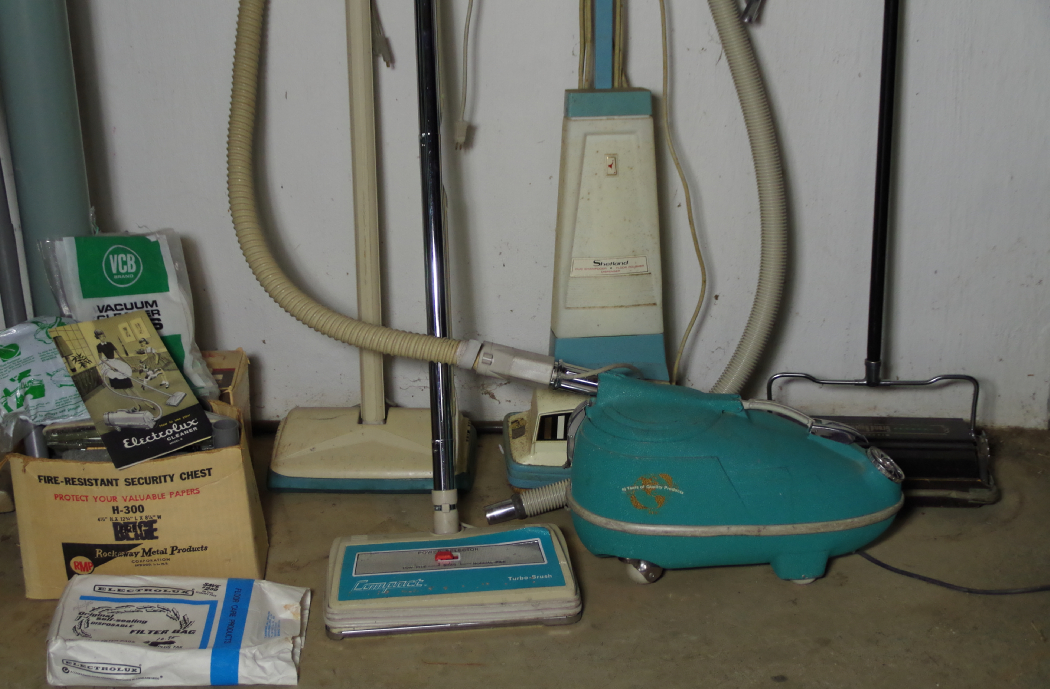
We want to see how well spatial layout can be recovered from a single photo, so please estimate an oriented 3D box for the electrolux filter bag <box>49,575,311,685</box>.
[{"bbox_3d":[-0.462,0.389,2.366,0.327,0.053,0.178,0,25,0],"label":"electrolux filter bag"}]

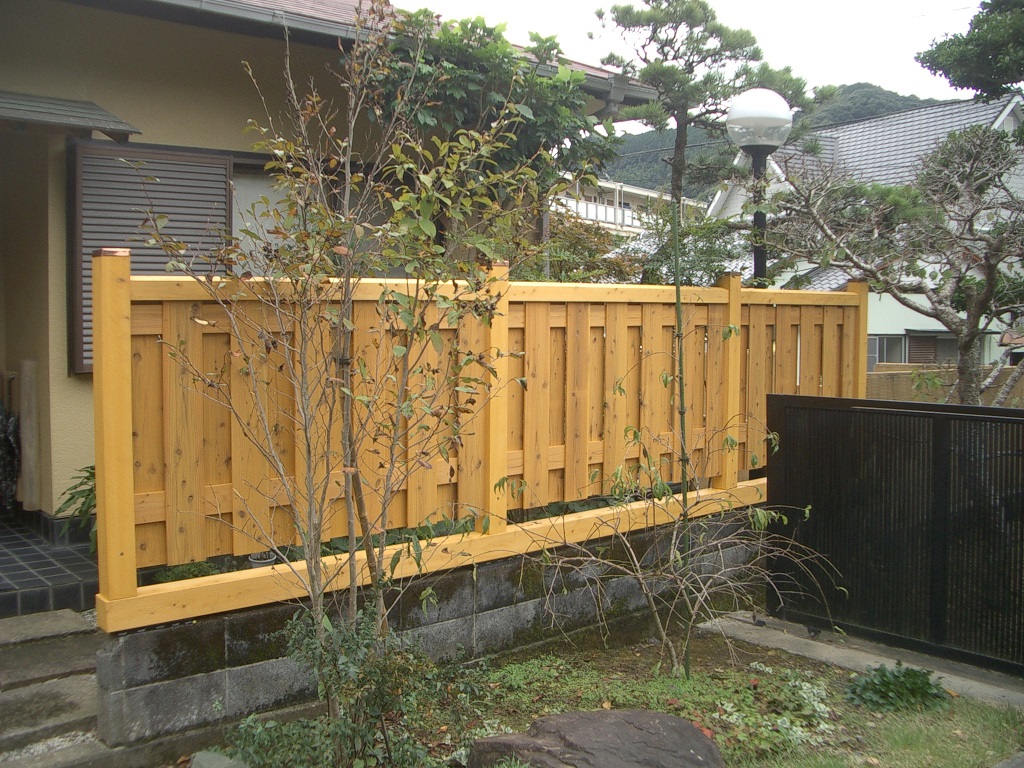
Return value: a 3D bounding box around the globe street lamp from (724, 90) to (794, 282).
[{"bbox_3d":[1.608,-0.430,6.849,0.440,3.000,0.440,1,5,13],"label":"globe street lamp"}]

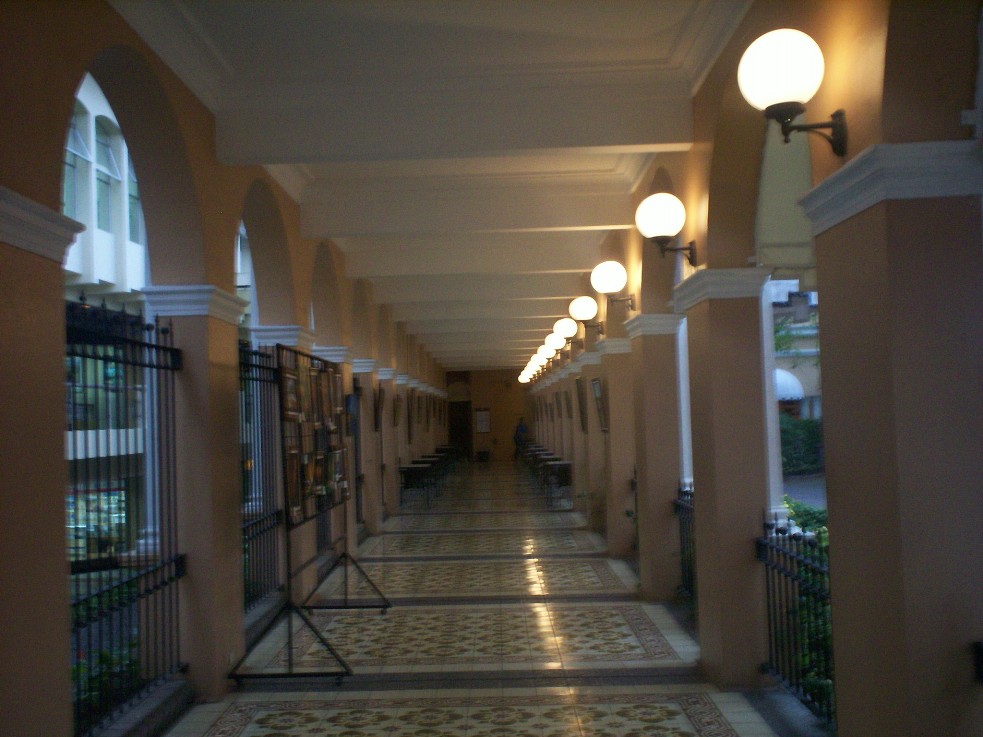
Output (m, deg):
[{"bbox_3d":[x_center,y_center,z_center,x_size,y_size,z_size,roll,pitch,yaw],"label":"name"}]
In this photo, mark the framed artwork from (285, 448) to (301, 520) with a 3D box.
[{"bbox_3d":[-1.275,0.738,6.558,0.035,0.445,0.410,-1,-3,0],"label":"framed artwork"}]

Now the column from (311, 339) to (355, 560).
[{"bbox_3d":[-1.836,1.014,12.014,0.420,2.479,0.720,-1,-3,0],"label":"column"}]

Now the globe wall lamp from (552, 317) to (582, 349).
[{"bbox_3d":[1.131,-0.483,14.892,0.395,0.475,0.314,-2,-3,0],"label":"globe wall lamp"}]

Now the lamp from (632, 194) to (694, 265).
[{"bbox_3d":[1.109,-0.880,6.501,0.377,0.476,0.314,-2,-3,0],"label":"lamp"}]

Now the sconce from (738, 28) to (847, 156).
[{"bbox_3d":[1.092,-0.998,3.713,0.382,0.482,0.314,-2,-3,0],"label":"sconce"}]

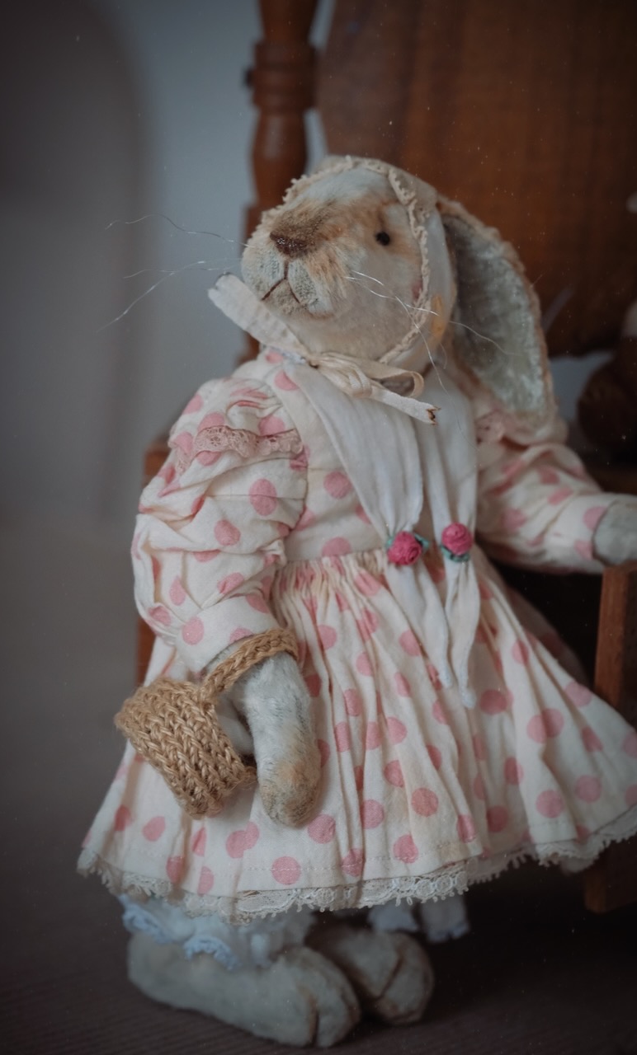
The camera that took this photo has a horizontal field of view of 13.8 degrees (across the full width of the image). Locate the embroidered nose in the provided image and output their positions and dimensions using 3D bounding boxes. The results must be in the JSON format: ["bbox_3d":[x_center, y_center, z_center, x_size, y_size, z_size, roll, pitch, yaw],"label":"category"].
[{"bbox_3d":[-0.010,-0.097,0.902,0.013,0.009,0.005,10,-2,34],"label":"embroidered nose"}]

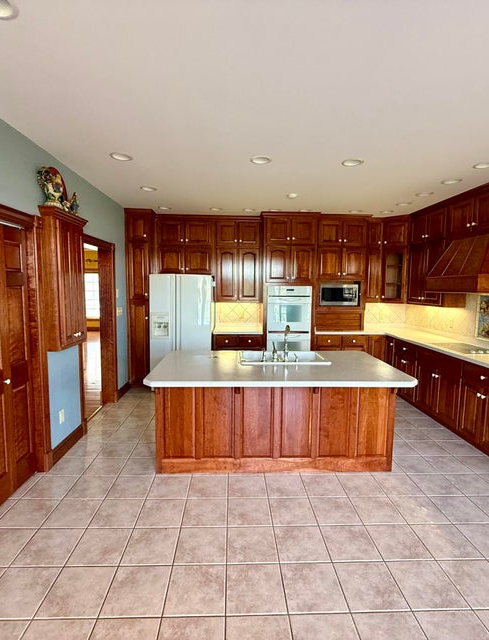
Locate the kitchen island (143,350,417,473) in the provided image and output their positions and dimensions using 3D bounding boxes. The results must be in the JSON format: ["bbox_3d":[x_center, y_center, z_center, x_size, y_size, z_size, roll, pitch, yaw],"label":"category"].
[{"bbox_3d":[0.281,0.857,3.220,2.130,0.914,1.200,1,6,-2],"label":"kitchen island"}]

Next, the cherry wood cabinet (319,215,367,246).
[{"bbox_3d":[1.512,-1.386,5.540,0.780,0.460,0.450,1,6,-2],"label":"cherry wood cabinet"}]

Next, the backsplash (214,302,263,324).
[{"bbox_3d":[-0.103,-0.107,5.887,0.780,0.385,0.020,1,6,-2],"label":"backsplash"}]

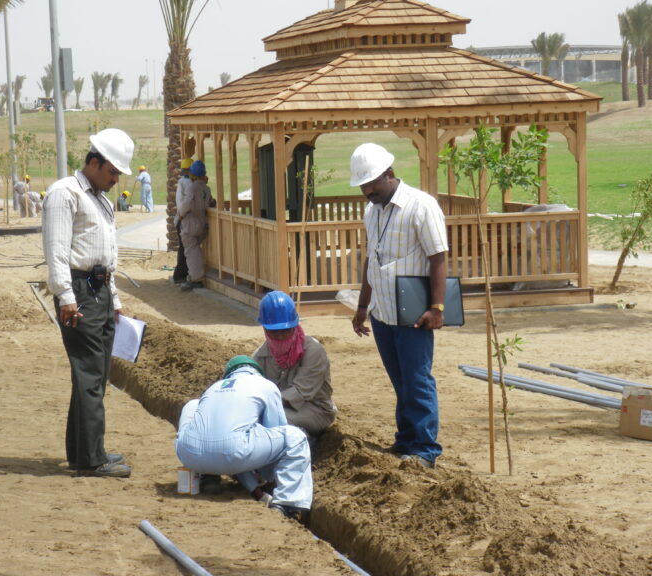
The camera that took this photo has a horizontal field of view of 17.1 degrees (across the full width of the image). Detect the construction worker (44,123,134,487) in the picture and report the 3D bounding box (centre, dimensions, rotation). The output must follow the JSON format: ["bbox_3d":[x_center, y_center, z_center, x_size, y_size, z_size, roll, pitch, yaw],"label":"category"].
[{"bbox_3d":[-1.207,0.074,11.100,0.380,1.730,0.500,1,5,33],"label":"construction worker"}]

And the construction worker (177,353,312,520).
[{"bbox_3d":[-0.389,0.686,10.250,0.600,0.720,0.620,1,5,29],"label":"construction worker"}]

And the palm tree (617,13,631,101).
[{"bbox_3d":[21.229,-16.503,155.000,1.050,6.300,1.050,-2,5,0],"label":"palm tree"}]

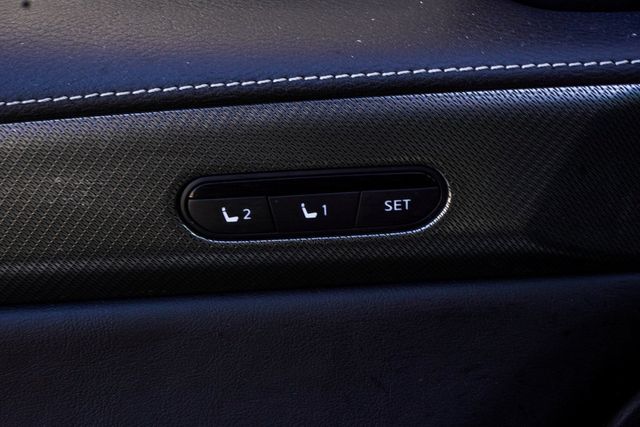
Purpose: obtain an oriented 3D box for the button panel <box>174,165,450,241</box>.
[{"bbox_3d":[-0.002,-0.004,0.432,0.086,0.021,0.009,-4,15,-1],"label":"button panel"}]

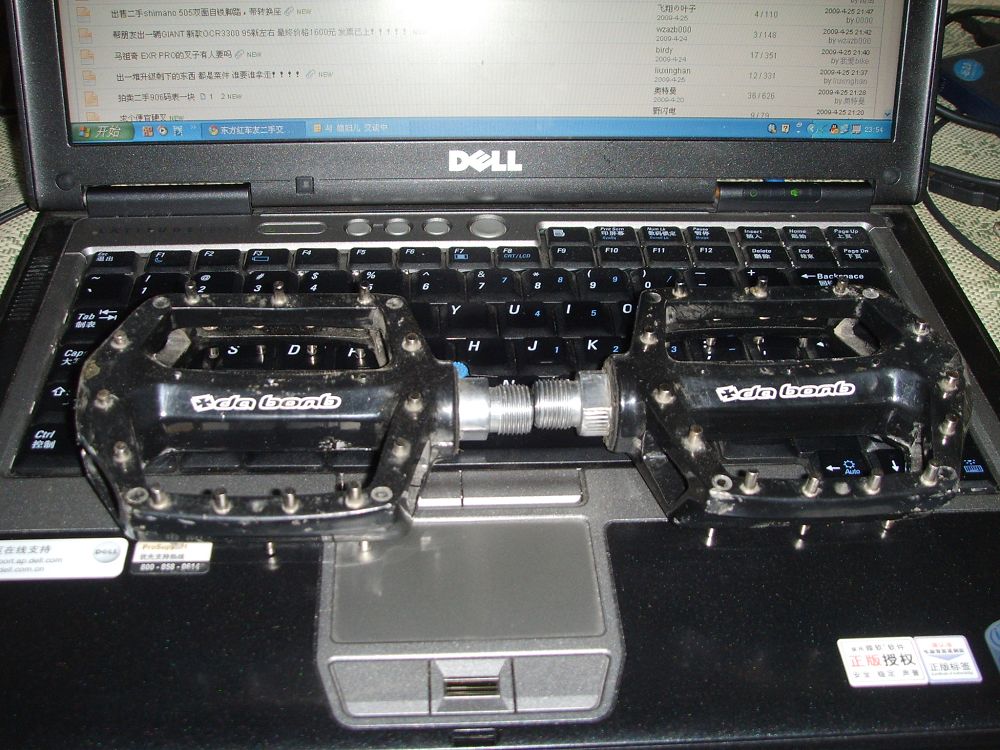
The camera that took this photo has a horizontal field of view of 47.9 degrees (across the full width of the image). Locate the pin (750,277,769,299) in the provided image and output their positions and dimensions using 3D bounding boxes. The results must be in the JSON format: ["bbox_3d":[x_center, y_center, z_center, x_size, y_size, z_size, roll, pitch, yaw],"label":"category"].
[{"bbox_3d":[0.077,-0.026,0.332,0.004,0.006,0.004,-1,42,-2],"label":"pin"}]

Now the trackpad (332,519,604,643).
[{"bbox_3d":[-0.009,0.054,0.297,0.069,0.002,0.040,-1,43,-3],"label":"trackpad"}]

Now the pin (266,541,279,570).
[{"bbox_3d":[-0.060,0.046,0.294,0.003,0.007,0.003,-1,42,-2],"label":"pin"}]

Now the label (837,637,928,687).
[{"bbox_3d":[0.093,0.070,0.274,0.019,0.001,0.013,-1,42,-2],"label":"label"}]

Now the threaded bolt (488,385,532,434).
[{"bbox_3d":[0.003,0.010,0.322,0.013,0.014,0.014,0,40,-7],"label":"threaded bolt"}]

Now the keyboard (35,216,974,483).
[{"bbox_3d":[-0.003,-0.010,0.366,0.281,0.008,0.127,-1,42,-2],"label":"keyboard"}]

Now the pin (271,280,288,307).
[{"bbox_3d":[-0.065,-0.024,0.331,0.005,0.007,0.005,0,40,-7],"label":"pin"}]

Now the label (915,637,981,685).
[{"bbox_3d":[0.109,0.069,0.275,0.013,0.001,0.013,-1,42,-2],"label":"label"}]

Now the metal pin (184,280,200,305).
[{"bbox_3d":[-0.089,-0.023,0.327,0.005,0.007,0.005,0,40,-7],"label":"metal pin"}]

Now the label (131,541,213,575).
[{"bbox_3d":[-0.086,0.048,0.296,0.020,0.001,0.010,-1,42,-2],"label":"label"}]

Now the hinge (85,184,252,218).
[{"bbox_3d":[-0.121,-0.065,0.412,0.060,0.011,0.011,-1,43,-3],"label":"hinge"}]

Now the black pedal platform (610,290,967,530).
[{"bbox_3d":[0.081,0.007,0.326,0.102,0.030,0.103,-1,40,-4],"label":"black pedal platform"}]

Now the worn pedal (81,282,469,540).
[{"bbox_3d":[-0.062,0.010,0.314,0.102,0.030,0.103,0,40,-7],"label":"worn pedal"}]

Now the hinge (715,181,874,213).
[{"bbox_3d":[0.110,-0.068,0.423,0.059,0.011,0.011,-1,42,-2],"label":"hinge"}]

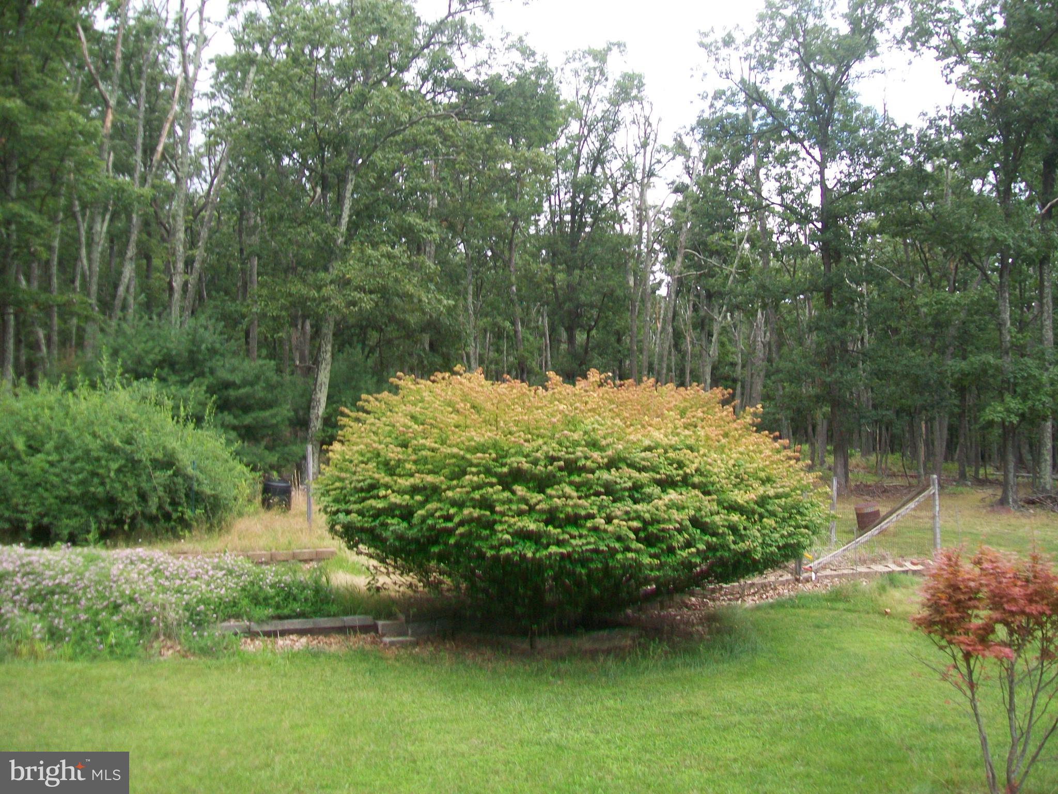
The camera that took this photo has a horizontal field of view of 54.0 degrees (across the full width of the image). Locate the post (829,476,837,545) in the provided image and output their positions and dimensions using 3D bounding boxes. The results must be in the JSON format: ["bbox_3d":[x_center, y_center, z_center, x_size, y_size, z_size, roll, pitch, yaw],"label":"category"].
[{"bbox_3d":[6.144,2.309,20.962,0.102,1.467,0.102,0,0,0],"label":"post"}]

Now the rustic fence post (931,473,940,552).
[{"bbox_3d":[7.494,2.227,19.110,0.122,1.672,0.122,0,0,0],"label":"rustic fence post"}]

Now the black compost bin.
[{"bbox_3d":[-5.795,2.261,23.887,0.663,0.817,0.663,0,0,0],"label":"black compost bin"}]

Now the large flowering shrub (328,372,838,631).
[{"bbox_3d":[0.559,1.373,13.650,6.581,3.474,5.947,0,0,0],"label":"large flowering shrub"}]

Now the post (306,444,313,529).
[{"bbox_3d":[-4.303,1.783,20.377,0.107,1.734,0.107,0,0,0],"label":"post"}]

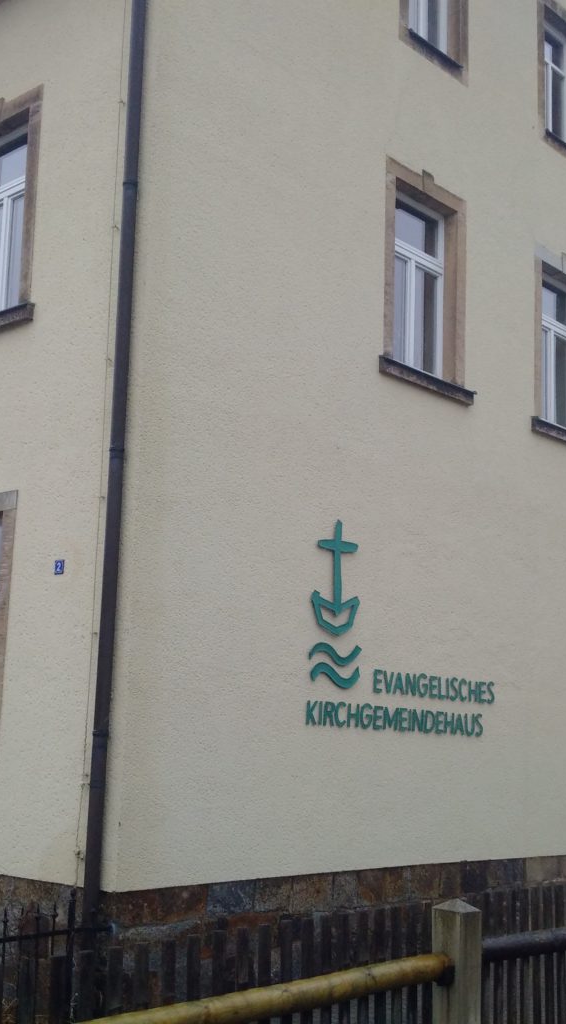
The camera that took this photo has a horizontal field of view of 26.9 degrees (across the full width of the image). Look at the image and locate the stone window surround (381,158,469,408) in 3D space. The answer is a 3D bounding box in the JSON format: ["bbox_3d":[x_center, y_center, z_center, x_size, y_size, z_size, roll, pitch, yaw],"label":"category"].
[{"bbox_3d":[1.350,-2.203,11.230,0.250,2.145,1.459,-7,-14,42],"label":"stone window surround"}]

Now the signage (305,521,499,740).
[{"bbox_3d":[1.144,1.085,10.459,0.039,1.755,2.730,-7,-14,42],"label":"signage"}]

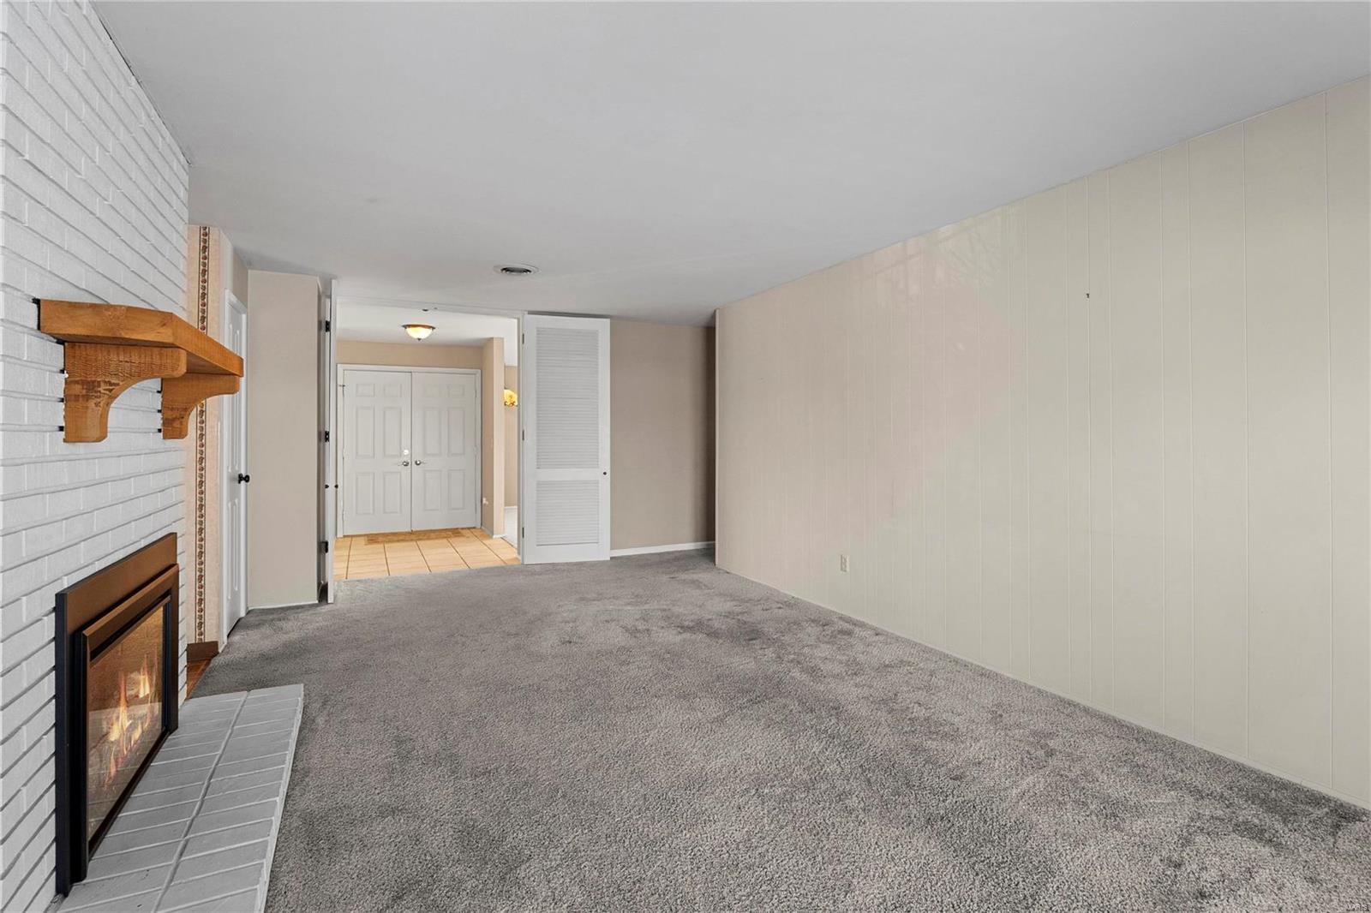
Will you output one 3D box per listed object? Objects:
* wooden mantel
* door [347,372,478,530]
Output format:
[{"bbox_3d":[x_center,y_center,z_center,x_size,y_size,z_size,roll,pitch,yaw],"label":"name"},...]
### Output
[{"bbox_3d":[-1.690,-0.220,1.990,0.260,0.335,1.090,0,2,-28],"label":"wooden mantel"},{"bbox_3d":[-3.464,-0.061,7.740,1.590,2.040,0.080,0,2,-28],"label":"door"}]

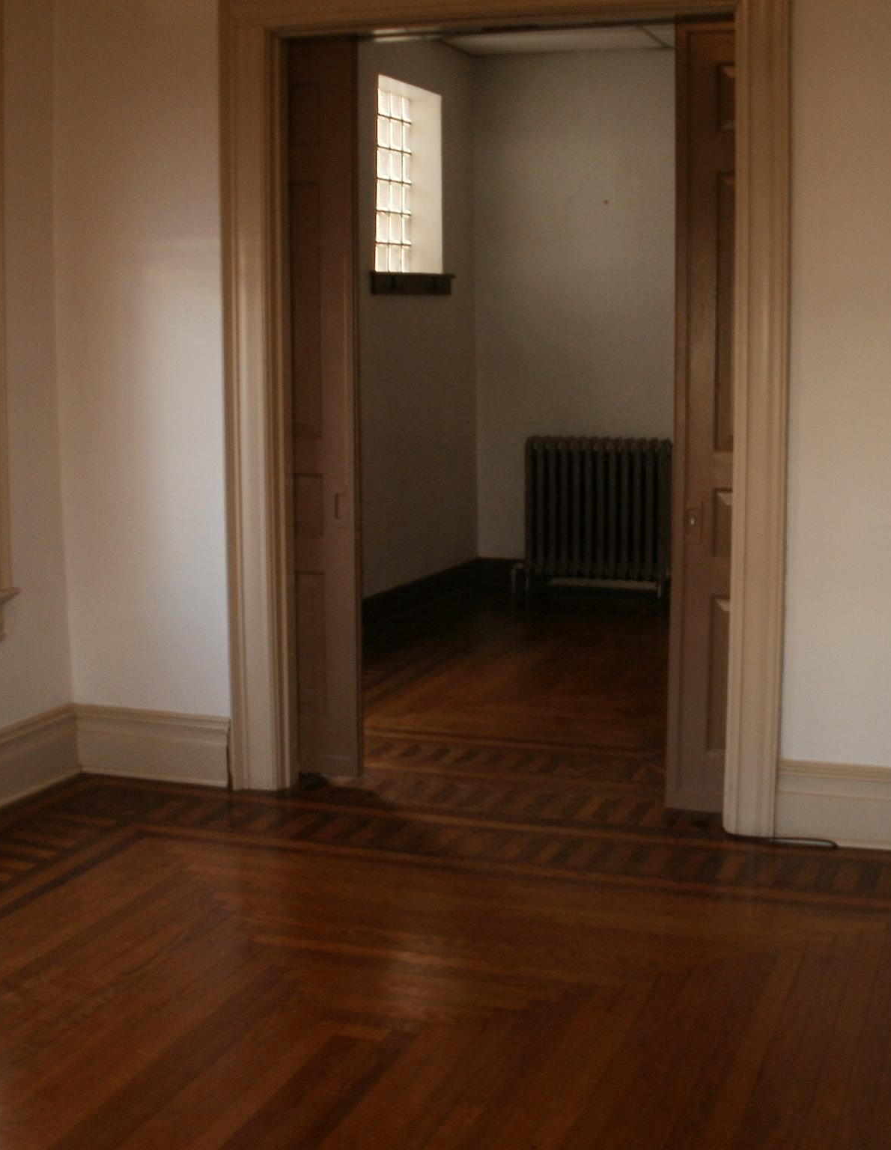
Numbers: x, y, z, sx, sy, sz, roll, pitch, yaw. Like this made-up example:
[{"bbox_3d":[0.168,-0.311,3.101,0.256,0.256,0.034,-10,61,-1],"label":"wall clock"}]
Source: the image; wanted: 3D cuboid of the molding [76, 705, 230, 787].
[{"bbox_3d":[-0.904,0.528,4.941,0.528,0.220,0.030,2,8,19],"label":"molding"}]

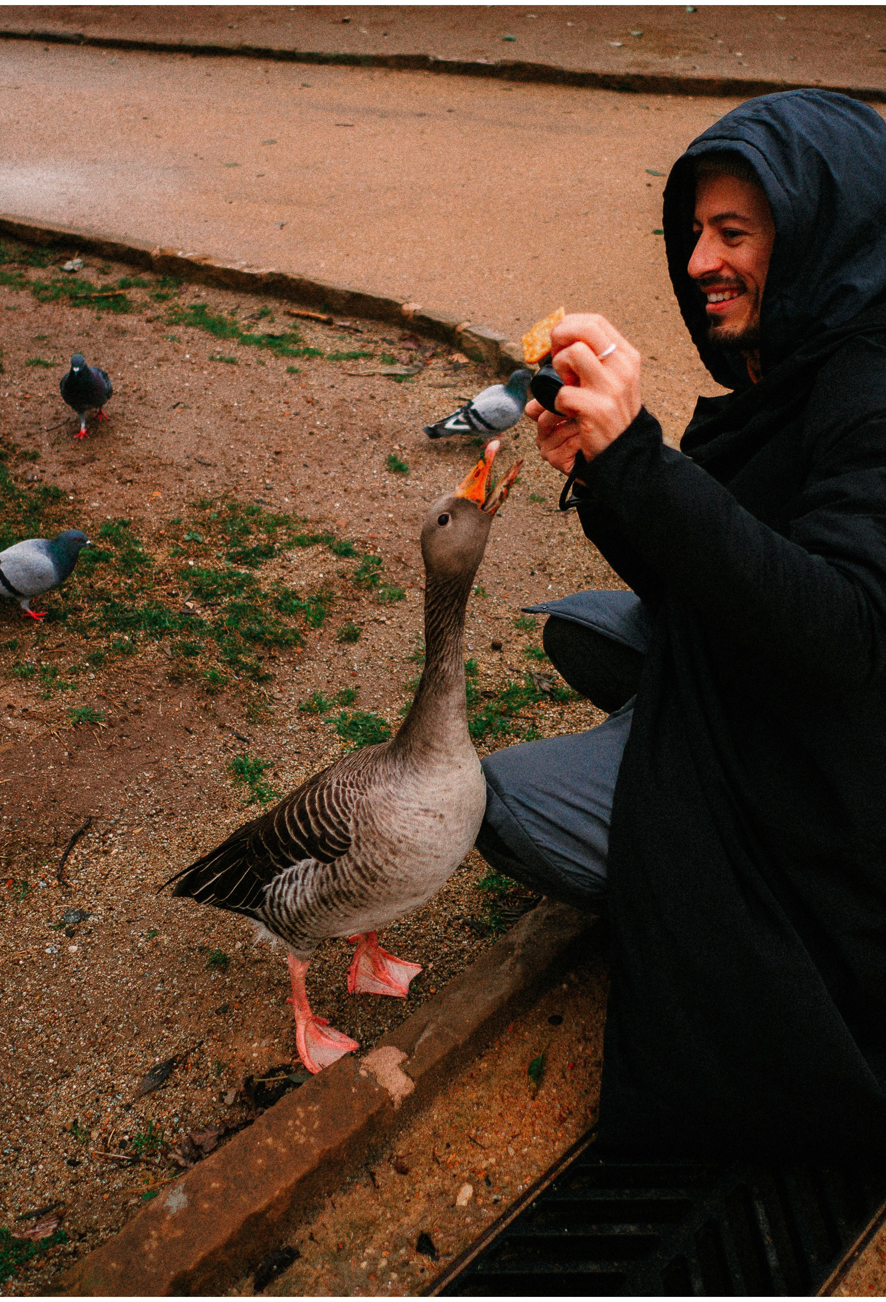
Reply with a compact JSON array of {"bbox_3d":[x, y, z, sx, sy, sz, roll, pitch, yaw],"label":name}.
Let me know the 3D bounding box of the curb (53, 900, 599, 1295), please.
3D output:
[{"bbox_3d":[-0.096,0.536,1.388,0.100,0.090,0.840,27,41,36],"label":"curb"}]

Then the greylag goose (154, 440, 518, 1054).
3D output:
[{"bbox_3d":[-0.133,0.126,1.280,0.430,0.755,0.210,4,32,7],"label":"greylag goose"}]

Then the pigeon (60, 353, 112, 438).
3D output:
[{"bbox_3d":[-0.948,-0.731,3.136,0.135,0.238,0.300,0,32,0],"label":"pigeon"}]

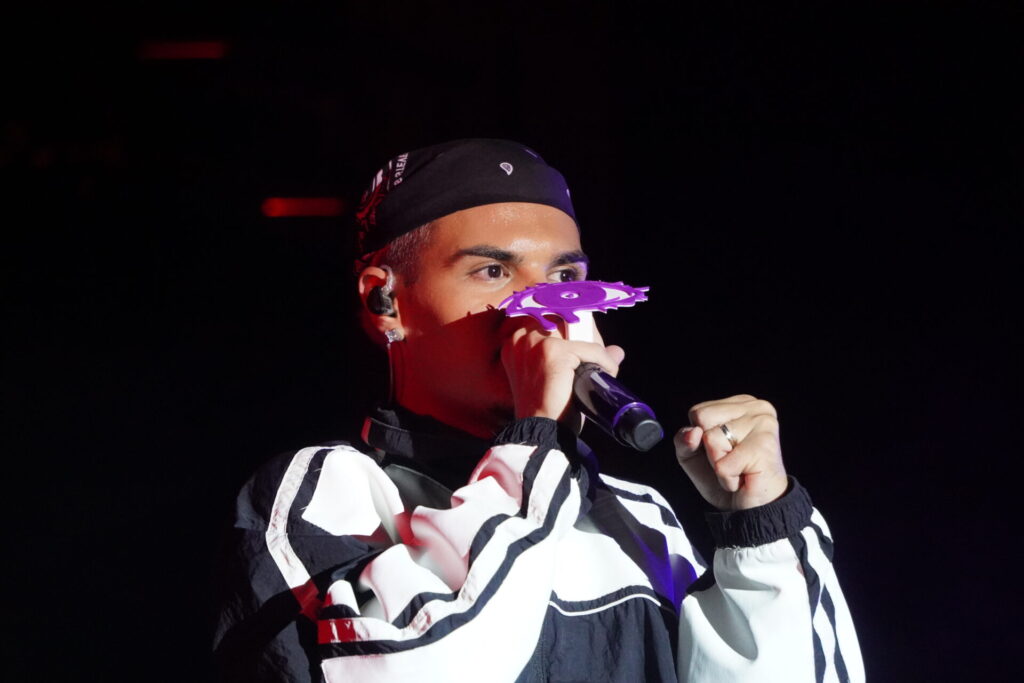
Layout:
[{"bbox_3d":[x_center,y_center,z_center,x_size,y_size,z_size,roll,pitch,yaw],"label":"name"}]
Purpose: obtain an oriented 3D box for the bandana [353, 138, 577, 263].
[{"bbox_3d":[-0.040,-0.119,5.000,0.170,0.114,0.213,4,-3,-33],"label":"bandana"}]

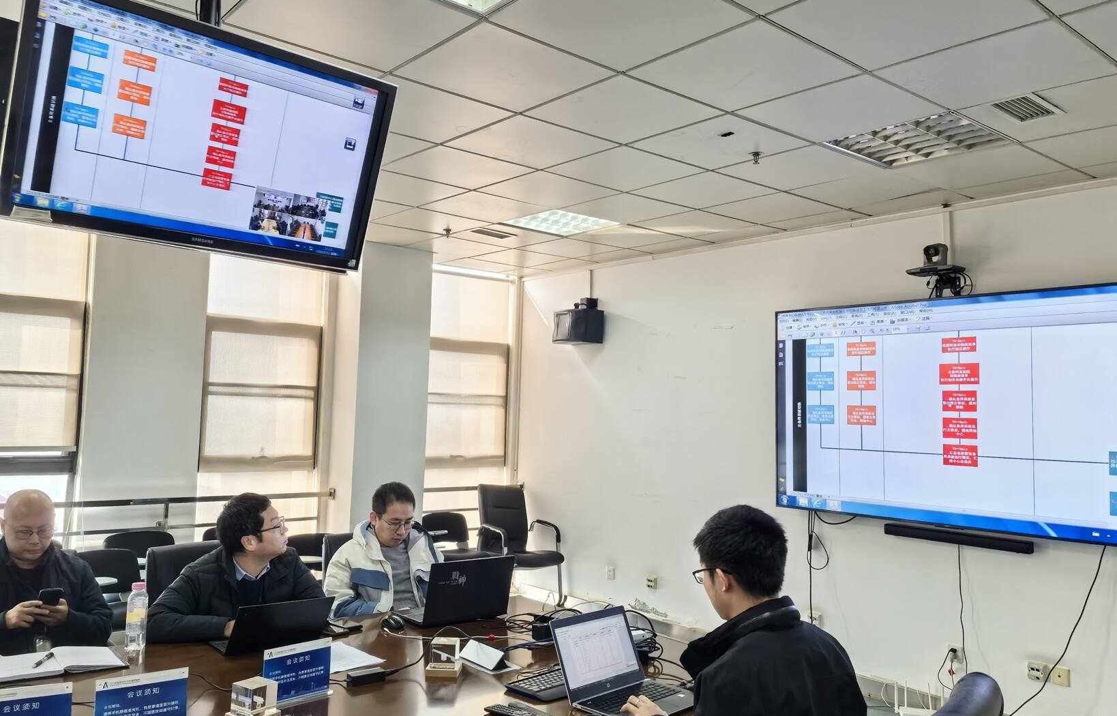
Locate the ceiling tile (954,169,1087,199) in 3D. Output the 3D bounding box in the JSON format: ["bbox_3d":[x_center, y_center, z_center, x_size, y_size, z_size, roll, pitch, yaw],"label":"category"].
[{"bbox_3d":[2.349,-0.894,4.464,0.250,0.020,0.595,4,-4,-40],"label":"ceiling tile"}]

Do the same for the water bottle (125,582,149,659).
[{"bbox_3d":[-1.360,0.831,2.812,0.066,0.201,0.066,4,-4,-40],"label":"water bottle"}]

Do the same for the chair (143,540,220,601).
[{"bbox_3d":[-1.340,1.308,3.561,0.630,1.000,0.580,-2,-4,42],"label":"chair"}]

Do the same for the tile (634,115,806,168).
[{"bbox_3d":[0.720,-0.966,3.903,0.595,0.020,0.595,4,-4,-40],"label":"tile"}]

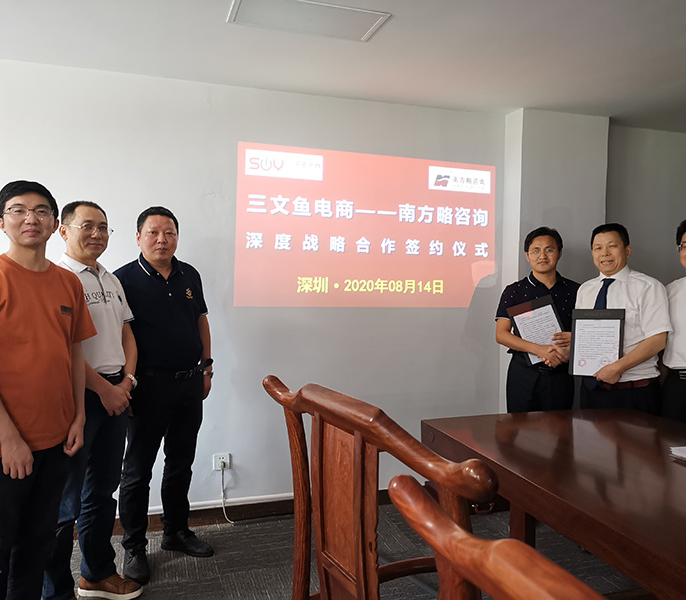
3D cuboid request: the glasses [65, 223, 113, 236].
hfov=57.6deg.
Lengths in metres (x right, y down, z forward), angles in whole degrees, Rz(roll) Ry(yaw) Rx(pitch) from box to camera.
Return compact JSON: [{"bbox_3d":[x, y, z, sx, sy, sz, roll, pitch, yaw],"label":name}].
[{"bbox_3d":[-1.029,-0.283,2.537,0.130,0.043,0.140,3,4,38],"label":"glasses"}]

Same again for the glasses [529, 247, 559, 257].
[{"bbox_3d":[1.055,-0.252,3.287,0.140,0.042,0.130,2,3,19],"label":"glasses"}]

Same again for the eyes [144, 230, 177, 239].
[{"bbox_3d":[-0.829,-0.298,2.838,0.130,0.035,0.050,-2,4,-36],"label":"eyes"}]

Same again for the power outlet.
[{"bbox_3d":[-0.652,0.875,3.361,0.086,0.086,0.017,0,3,-19],"label":"power outlet"}]

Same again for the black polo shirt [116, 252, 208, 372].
[{"bbox_3d":[-0.853,0.058,2.900,0.470,0.550,0.270,-1,4,-32],"label":"black polo shirt"}]

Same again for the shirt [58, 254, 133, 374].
[{"bbox_3d":[-1.070,0.055,2.550,0.270,0.520,0.450,3,4,38],"label":"shirt"}]

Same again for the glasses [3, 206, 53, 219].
[{"bbox_3d":[-1.082,-0.295,2.142,0.146,0.043,0.130,-1,4,-30],"label":"glasses"}]

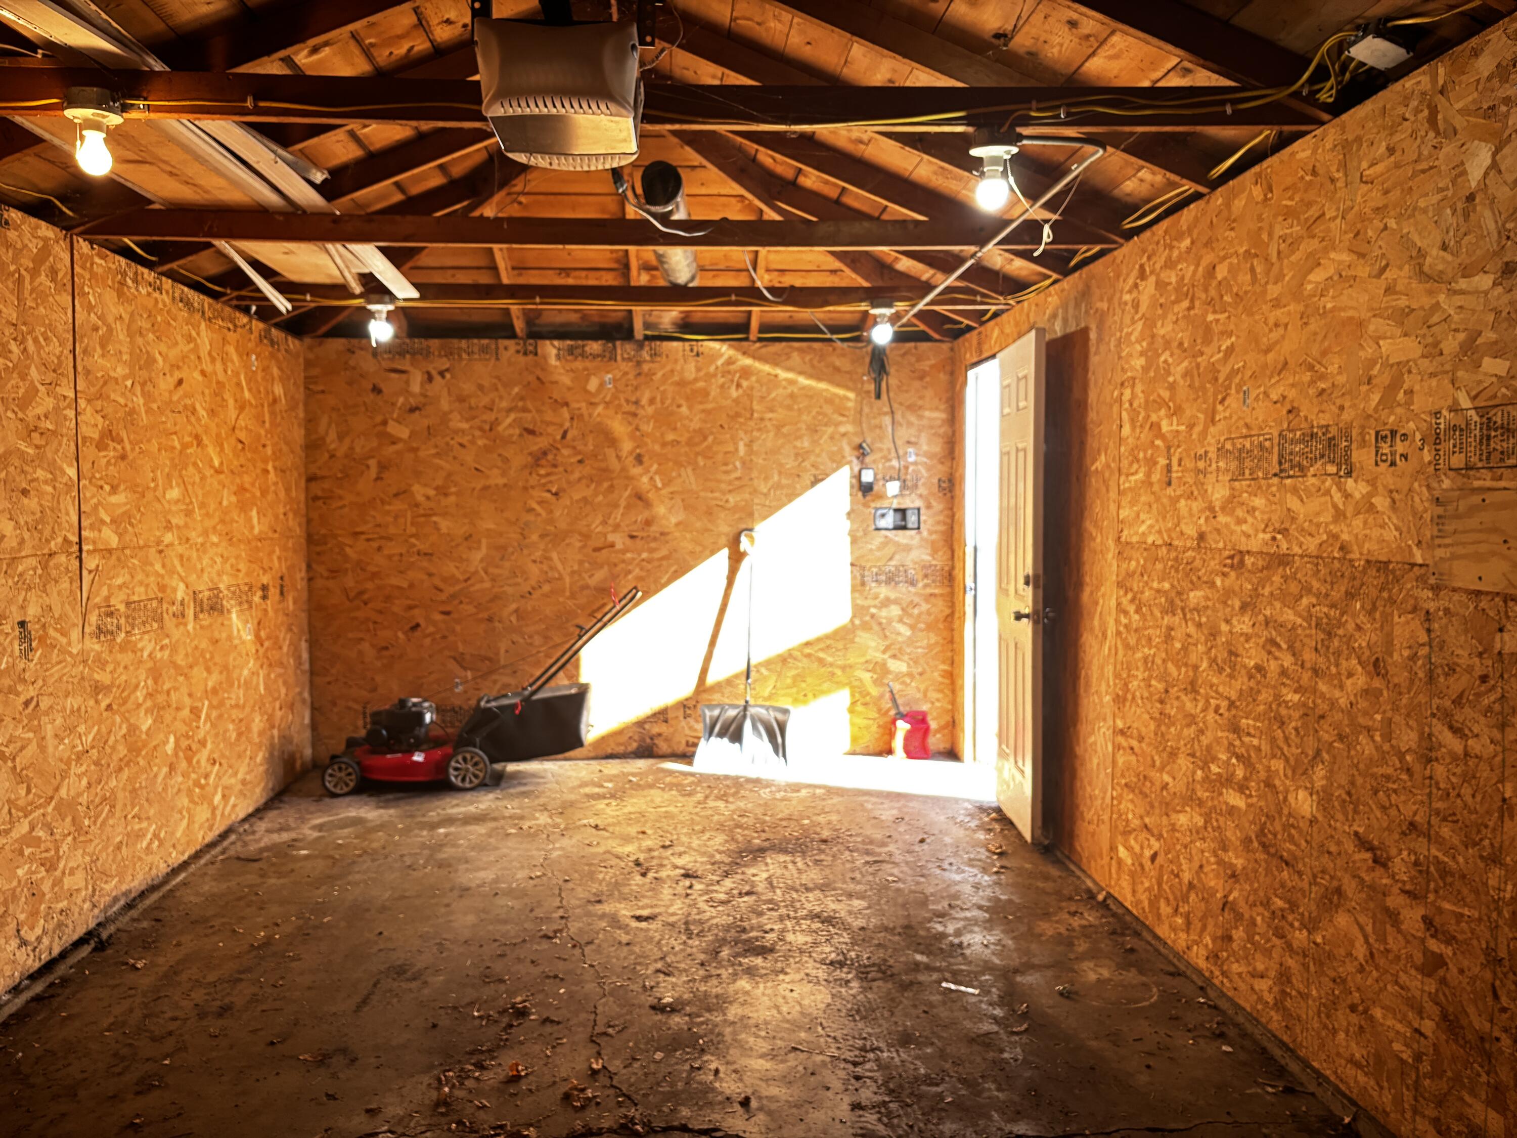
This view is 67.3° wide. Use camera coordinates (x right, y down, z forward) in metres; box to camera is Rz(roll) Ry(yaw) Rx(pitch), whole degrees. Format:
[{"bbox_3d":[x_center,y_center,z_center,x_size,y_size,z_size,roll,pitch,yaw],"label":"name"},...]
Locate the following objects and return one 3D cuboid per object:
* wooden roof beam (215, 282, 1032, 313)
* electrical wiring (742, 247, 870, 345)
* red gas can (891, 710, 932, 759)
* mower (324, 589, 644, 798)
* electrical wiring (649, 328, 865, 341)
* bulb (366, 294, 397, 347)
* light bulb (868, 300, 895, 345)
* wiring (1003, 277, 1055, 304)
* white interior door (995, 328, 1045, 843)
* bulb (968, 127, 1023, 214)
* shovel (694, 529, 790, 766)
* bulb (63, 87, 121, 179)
[{"bbox_3d":[-0.556,-1.197,5.006,3.430,0.092,0.045,0,3,-4],"label":"wooden roof beam"},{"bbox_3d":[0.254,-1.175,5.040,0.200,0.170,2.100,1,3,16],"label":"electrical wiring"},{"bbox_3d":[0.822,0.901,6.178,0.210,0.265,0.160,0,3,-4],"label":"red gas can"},{"bbox_3d":[-1.356,0.592,5.752,1.530,0.960,0.560,0,3,-4],"label":"mower"},{"bbox_3d":[0.009,-1.259,6.131,1.170,0.070,0.035,0,3,-4],"label":"electrical wiring"},{"bbox_3d":[-1.604,-1.060,4.842,0.120,0.200,0.120,0,3,-4],"label":"bulb"},{"bbox_3d":[0.539,-1.076,4.987,0.118,0.190,0.118,0,3,-4],"label":"light bulb"},{"bbox_3d":[1.136,-1.180,4.796,0.080,0.070,0.580,0,3,-4],"label":"wiring"},{"bbox_3d":[1.108,0.059,4.893,0.047,2.035,0.800,0,3,0],"label":"white interior door"},{"bbox_3d":[0.544,-0.920,2.635,0.115,0.186,0.115,0,3,-4],"label":"bulb"},{"bbox_3d":[-0.087,0.415,6.061,0.490,1.270,0.170,0,-2,-4],"label":"shovel"},{"bbox_3d":[-1.407,-0.923,2.414,0.117,0.193,0.117,0,3,-4],"label":"bulb"}]

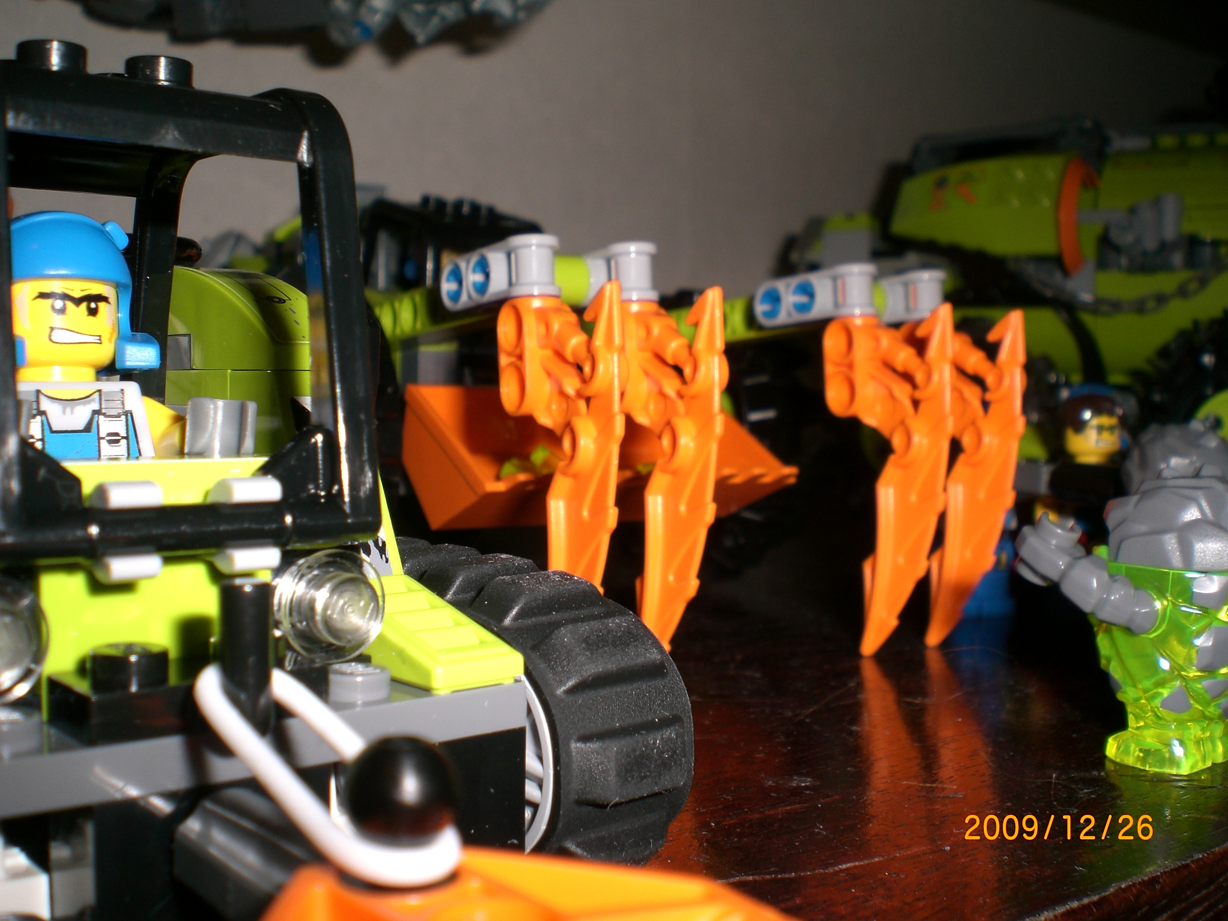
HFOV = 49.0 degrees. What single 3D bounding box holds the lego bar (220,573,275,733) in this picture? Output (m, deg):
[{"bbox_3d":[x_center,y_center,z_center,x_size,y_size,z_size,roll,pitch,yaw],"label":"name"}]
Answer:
[{"bbox_3d":[-0.024,0.013,0.089,0.003,0.010,0.003,-2,4,-40],"label":"lego bar"}]

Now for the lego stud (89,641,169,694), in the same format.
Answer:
[{"bbox_3d":[-0.032,0.014,0.089,0.005,0.002,0.005,-2,4,-40],"label":"lego stud"}]

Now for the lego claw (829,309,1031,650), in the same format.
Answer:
[{"bbox_3d":[0.050,0.004,0.213,0.024,0.056,0.024,-1,4,-34],"label":"lego claw"}]

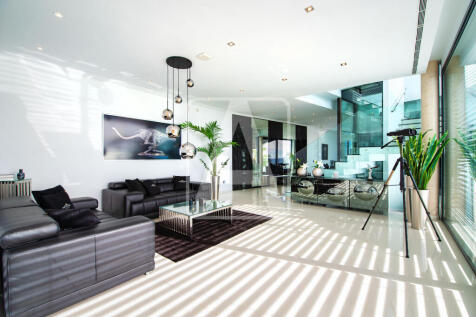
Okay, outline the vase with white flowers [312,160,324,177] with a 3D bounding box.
[{"bbox_3d":[2.189,0.299,5.392,0.329,0.433,0.317,0,0,39],"label":"vase with white flowers"}]

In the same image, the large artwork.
[{"bbox_3d":[-2.315,-0.474,5.146,0.050,1.017,1.982,0,0,41],"label":"large artwork"}]

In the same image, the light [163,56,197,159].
[{"bbox_3d":[-1.062,-0.846,3.599,0.610,1.720,0.610,0,0,0],"label":"light"}]

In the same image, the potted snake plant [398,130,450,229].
[{"bbox_3d":[3.525,0.375,3.778,0.737,1.791,0.762,0,0,43],"label":"potted snake plant"}]

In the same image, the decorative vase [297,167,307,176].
[{"bbox_3d":[1.829,0.389,5.685,0.256,0.256,0.256,0,0,39],"label":"decorative vase"}]

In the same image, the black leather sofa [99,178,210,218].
[{"bbox_3d":[-1.787,0.867,4.838,1.147,0.744,2.172,0,0,39],"label":"black leather sofa"}]

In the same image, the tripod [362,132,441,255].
[{"bbox_3d":[2.494,0.451,2.904,1.022,1.638,0.935,0,0,25],"label":"tripod"}]

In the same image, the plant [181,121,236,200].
[{"bbox_3d":[-0.842,0.066,5.856,1.366,2.355,1.464,0,0,0],"label":"plant"}]

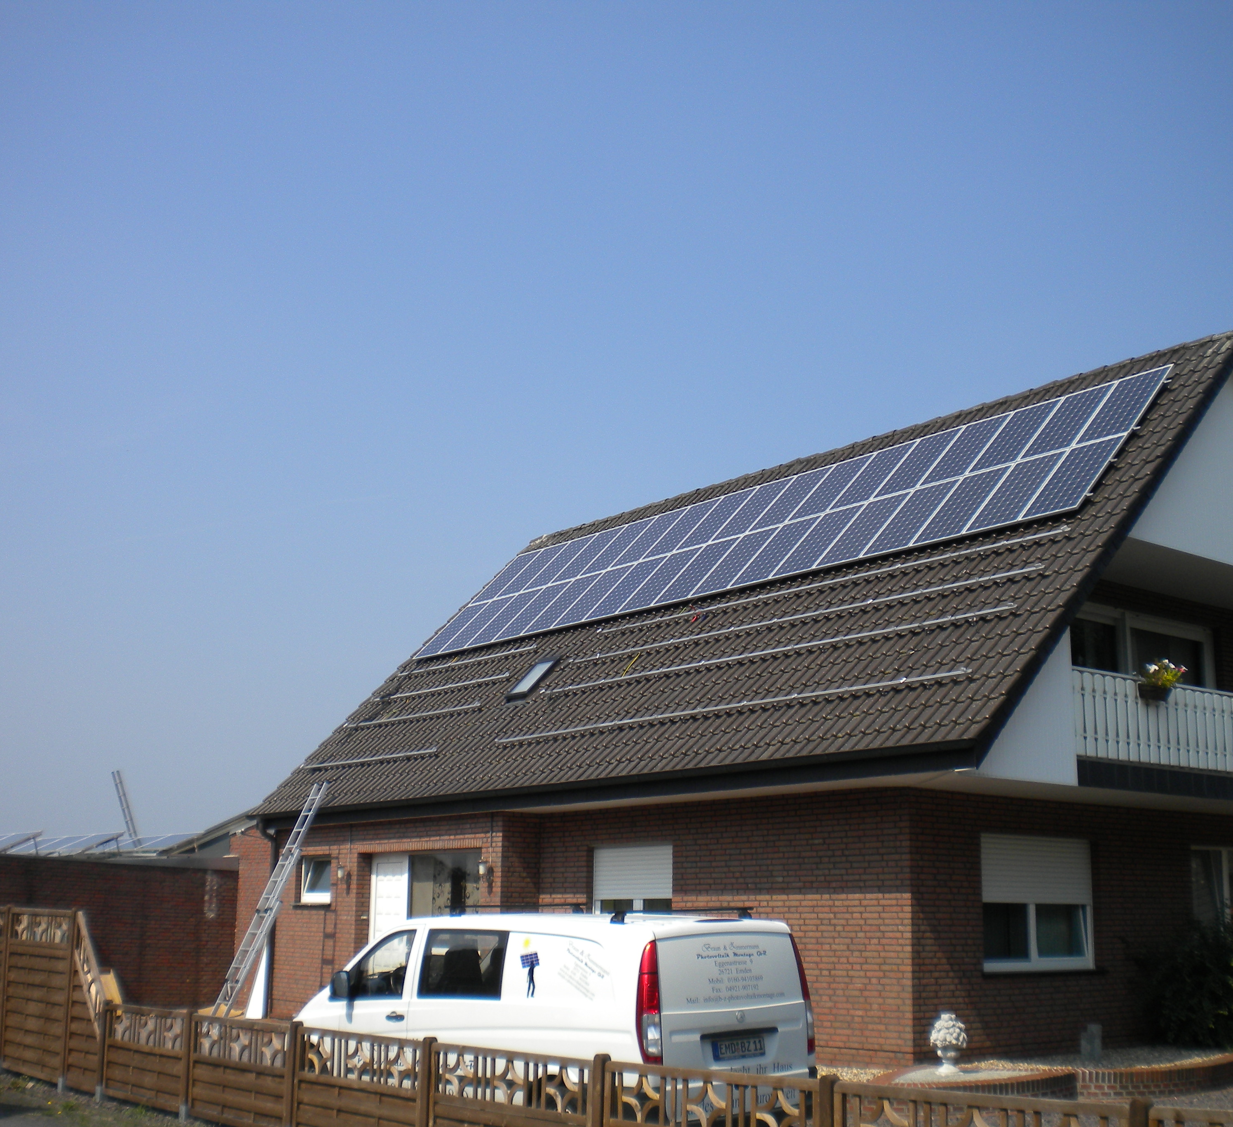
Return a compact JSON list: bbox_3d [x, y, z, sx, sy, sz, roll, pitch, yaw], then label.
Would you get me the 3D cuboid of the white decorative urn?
[{"bbox_3d":[3.121,4.524,14.382,0.360,0.570,0.360,0,-13,0],"label":"white decorative urn"}]

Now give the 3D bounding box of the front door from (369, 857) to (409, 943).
[{"bbox_3d":[-3.269,5.297,22.019,0.090,2.120,1.021,11,-16,-38],"label":"front door"}]

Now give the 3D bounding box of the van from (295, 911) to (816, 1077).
[{"bbox_3d":[-0.817,3.897,12.472,1.930,1.940,4.990,12,-18,-41],"label":"van"}]

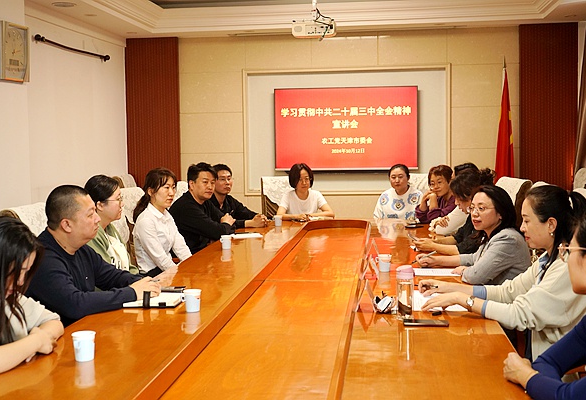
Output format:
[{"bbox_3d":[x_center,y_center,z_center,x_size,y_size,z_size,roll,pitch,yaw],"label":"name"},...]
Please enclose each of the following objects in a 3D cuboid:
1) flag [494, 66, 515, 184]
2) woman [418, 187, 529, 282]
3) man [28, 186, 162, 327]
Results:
[{"bbox_3d":[2.280,-0.650,8.500,0.260,1.630,0.240,0,4,7],"label":"flag"},{"bbox_3d":[0.970,0.522,3.970,0.760,1.205,0.510,-1,4,-9],"label":"woman"},{"bbox_3d":[-0.880,0.569,3.270,0.770,1.260,0.560,0,4,13],"label":"man"}]

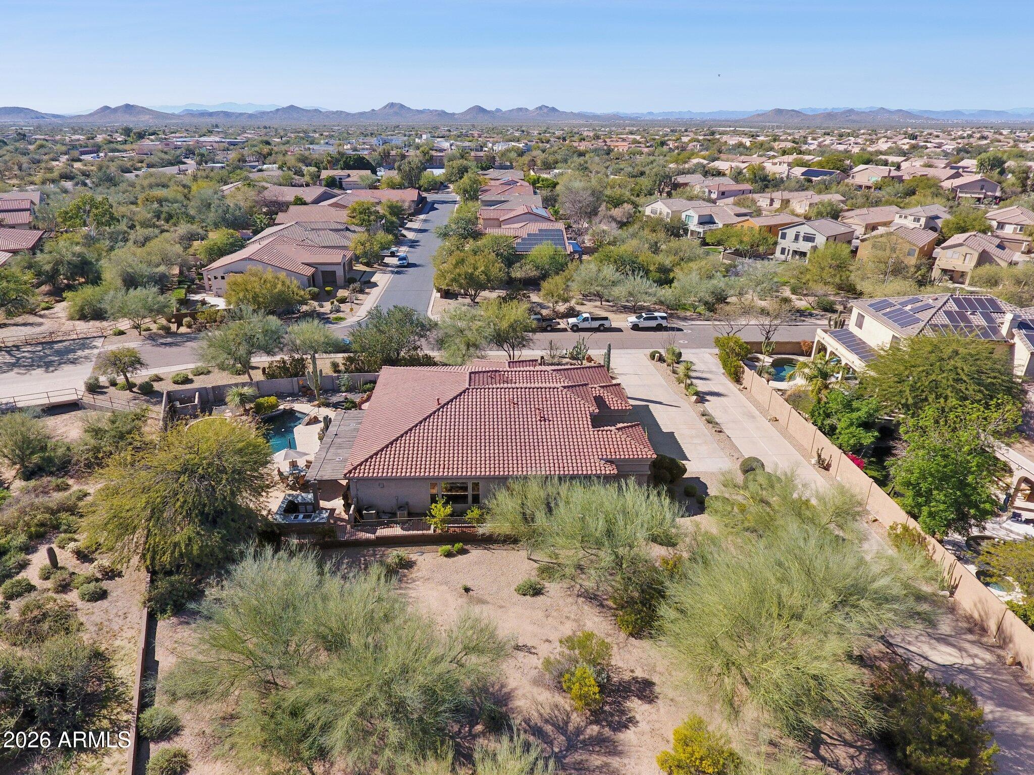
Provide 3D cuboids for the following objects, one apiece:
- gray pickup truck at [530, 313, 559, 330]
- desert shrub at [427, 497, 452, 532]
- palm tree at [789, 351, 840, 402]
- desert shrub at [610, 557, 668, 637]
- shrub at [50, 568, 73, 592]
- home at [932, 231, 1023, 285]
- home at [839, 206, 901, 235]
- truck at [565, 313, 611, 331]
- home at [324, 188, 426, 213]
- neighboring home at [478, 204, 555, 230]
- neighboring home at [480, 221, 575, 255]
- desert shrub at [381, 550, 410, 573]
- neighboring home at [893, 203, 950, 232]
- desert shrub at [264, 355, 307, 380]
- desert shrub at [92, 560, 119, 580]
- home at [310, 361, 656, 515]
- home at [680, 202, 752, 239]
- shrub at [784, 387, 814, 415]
[{"bbox_3d":[2.771,-8.449,76.991,5.400,1.750,1.850,1,24,2],"label":"gray pickup truck"},{"bbox_3d":[-4.950,8.202,38.376,1.600,2.400,1.600,0,24,0],"label":"desert shrub"},{"bbox_3d":[28.300,-0.944,56.795,4.500,4.800,4.500,0,24,0],"label":"palm tree"},{"bbox_3d":[6.400,10.777,31.118,3.000,3.300,3.300,0,24,0],"label":"desert shrub"},{"bbox_3d":[-26.000,11.046,34.117,1.150,1.250,1.150,0,24,0],"label":"shrub"},{"bbox_3d":[82.000,-23.410,105.610,20.500,7.000,9.000,-21,32,-39],"label":"home"},{"bbox_3d":[86.452,-41.502,147.391,18.000,4.800,10.000,-14,28,-28],"label":"home"},{"bbox_3d":[9.430,-8.689,78.171,5.770,1.950,2.030,-2,24,-4],"label":"truck"},{"bbox_3d":[-40.600,-55.063,176.972,24.500,5.500,26.000,0,24,0],"label":"home"},{"bbox_3d":[-0.200,-42.479,149.189,18.600,5.300,17.000,0,24,0],"label":"neighboring home"},{"bbox_3d":[1.700,-28.714,117.551,18.200,6.100,21.500,0,24,0],"label":"neighboring home"},{"bbox_3d":[-7.091,10.334,35.326,1.598,1.084,1.518,0,24,0],"label":"desert shrub"},{"bbox_3d":[91.600,-36.894,133.584,13.300,7.400,8.800,-9,26,-19],"label":"neighboring home"},{"bbox_3d":[-24.100,-1.988,62.246,4.200,2.450,3.200,0,24,0],"label":"desert shrub"},{"bbox_3d":[-24.500,10.820,35.480,1.450,0.950,1.350,0,24,0],"label":"desert shrub"},{"bbox_3d":[-2.421,1.644,48.467,23.500,6.100,20.800,-1,24,-2],"label":"home"},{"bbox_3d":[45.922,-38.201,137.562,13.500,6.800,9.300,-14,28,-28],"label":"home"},{"bbox_3d":[25.271,1.431,53.495,2.417,2.100,2.417,0,24,0],"label":"shrub"}]

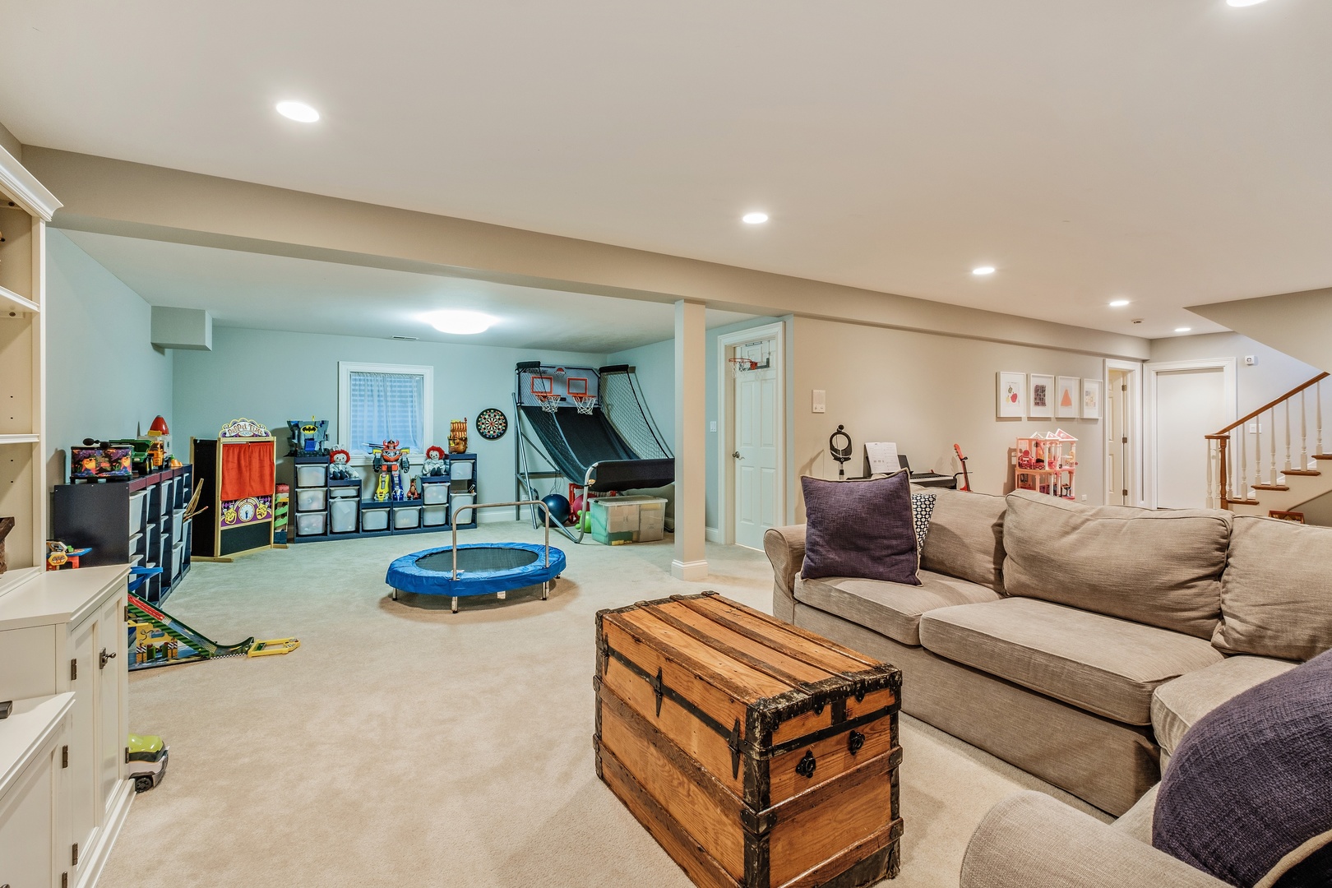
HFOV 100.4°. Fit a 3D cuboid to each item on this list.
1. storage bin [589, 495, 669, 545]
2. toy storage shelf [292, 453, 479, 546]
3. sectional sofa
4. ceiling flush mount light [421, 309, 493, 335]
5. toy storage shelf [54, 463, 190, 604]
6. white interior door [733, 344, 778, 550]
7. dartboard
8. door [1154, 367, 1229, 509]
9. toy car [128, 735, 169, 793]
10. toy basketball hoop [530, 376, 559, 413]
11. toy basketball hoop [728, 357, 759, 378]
[{"bbox_3d":[-0.410,0.846,6.120,0.710,0.430,0.460,-1,1,-30],"label":"storage bin"},{"bbox_3d":[-3.260,0.594,6.590,1.890,0.910,0.440,-1,1,-29],"label":"toy storage shelf"},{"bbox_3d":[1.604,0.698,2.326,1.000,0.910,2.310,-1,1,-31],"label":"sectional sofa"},{"bbox_3d":[-1.980,-1.125,5.320,0.620,0.140,0.620,-1,1,-29],"label":"ceiling flush mount light"},{"bbox_3d":[-3.705,0.660,3.896,0.310,0.910,2.190,-1,1,-34],"label":"toy storage shelf"},{"bbox_3d":[0.900,0.022,5.490,0.050,2.035,0.690,-1,1,-32],"label":"white interior door"},{"bbox_3d":[-2.215,-0.252,7.060,0.415,0.415,0.040,-1,1,-29],"label":"dartboard"},{"bbox_3d":[7.560,-0.040,8.020,0.050,2.030,0.760,-1,1,-32],"label":"door"},{"bbox_3d":[-1.875,1.086,1.872,0.265,0.157,0.165,-1,1,-34],"label":"toy car"},{"bbox_3d":[-1.574,-0.664,7.300,0.310,0.480,0.330,-1,1,-27],"label":"toy basketball hoop"},{"bbox_3d":[0.765,-0.757,5.500,0.280,0.205,0.230,-1,1,-34],"label":"toy basketball hoop"}]

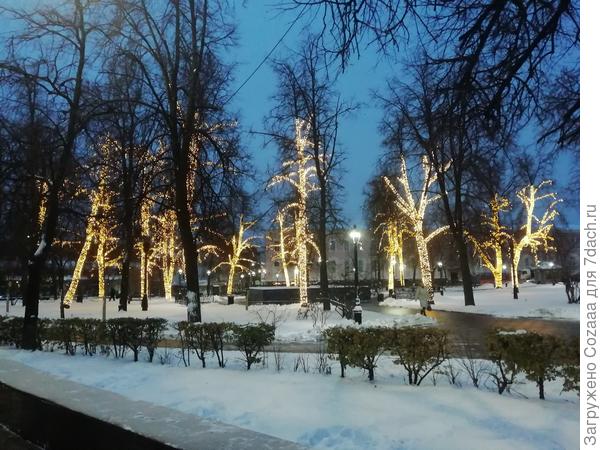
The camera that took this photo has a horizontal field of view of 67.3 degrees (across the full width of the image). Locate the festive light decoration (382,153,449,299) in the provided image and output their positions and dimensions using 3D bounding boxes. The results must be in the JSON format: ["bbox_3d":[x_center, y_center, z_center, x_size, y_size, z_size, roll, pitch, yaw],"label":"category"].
[{"bbox_3d":[8.488,0.367,34.000,4.220,10.720,3.860,-1,-7,0],"label":"festive light decoration"}]

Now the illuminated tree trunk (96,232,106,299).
[{"bbox_3d":[-18.932,3.843,43.000,0.730,6.270,0.810,-1,-7,0],"label":"illuminated tree trunk"}]

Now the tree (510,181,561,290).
[{"bbox_3d":[22.891,1.063,44.000,3.870,10.610,3.910,-1,-7,0],"label":"tree"}]

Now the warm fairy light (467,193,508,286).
[{"bbox_3d":[20.146,1.697,48.177,4.190,10.083,3.400,0,-7,0],"label":"warm fairy light"}]

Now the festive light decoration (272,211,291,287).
[{"bbox_3d":[-1.849,2.455,45.055,1.763,7.906,1.700,0,-7,0],"label":"festive light decoration"}]

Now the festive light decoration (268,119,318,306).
[{"bbox_3d":[-0.357,-0.775,24.802,2.694,10.577,2.400,0,-7,0],"label":"festive light decoration"}]

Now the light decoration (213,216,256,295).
[{"bbox_3d":[-5.809,2.754,39.975,3.824,7.090,3.400,0,-7,0],"label":"light decoration"}]

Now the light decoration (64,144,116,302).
[{"bbox_3d":[-16.624,-0.240,36.000,3.360,12.870,3.530,-1,-7,0],"label":"light decoration"}]

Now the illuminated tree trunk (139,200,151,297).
[{"bbox_3d":[-13.129,1.970,38.060,0.993,8.203,0.900,0,-7,0],"label":"illuminated tree trunk"}]

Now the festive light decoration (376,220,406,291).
[{"bbox_3d":[9.698,3.270,48.000,2.860,7.360,2.400,-1,-7,0],"label":"festive light decoration"}]

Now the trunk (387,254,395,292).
[{"bbox_3d":[9.634,5.082,48.000,0.720,3.860,0.770,-1,-7,0],"label":"trunk"}]

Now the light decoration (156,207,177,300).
[{"bbox_3d":[-11.254,2.437,38.000,1.652,7.755,1.600,0,-7,0],"label":"light decoration"}]

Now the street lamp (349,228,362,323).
[{"bbox_3d":[2.179,1.956,17.695,0.450,3.824,0.450,0,-7,0],"label":"street lamp"}]

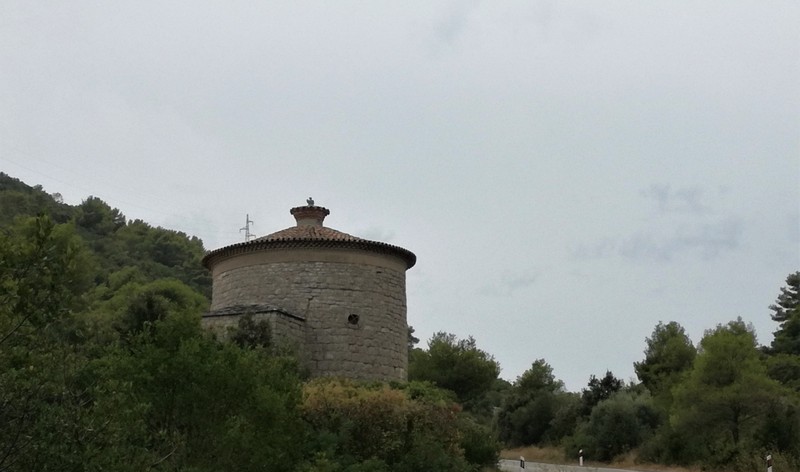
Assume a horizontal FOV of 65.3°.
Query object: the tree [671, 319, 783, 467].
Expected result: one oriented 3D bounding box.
[{"bbox_3d":[13.209,6.221,25.202,4.580,5.790,4.580,-10,-19,25],"label":"tree"}]

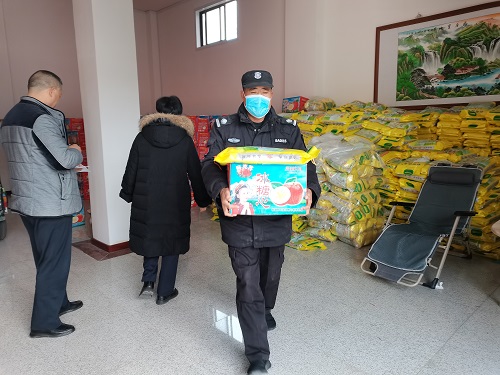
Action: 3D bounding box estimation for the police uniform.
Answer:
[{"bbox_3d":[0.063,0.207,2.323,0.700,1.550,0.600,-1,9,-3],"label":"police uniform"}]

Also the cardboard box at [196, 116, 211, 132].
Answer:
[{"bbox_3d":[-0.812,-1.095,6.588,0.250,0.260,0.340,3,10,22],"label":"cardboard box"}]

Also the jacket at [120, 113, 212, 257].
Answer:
[{"bbox_3d":[-0.650,-0.014,2.934,0.700,1.100,0.460,1,9,8],"label":"jacket"}]

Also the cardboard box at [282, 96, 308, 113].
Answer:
[{"bbox_3d":[0.797,-1.428,6.524,0.260,0.255,0.380,-10,13,-43],"label":"cardboard box"}]

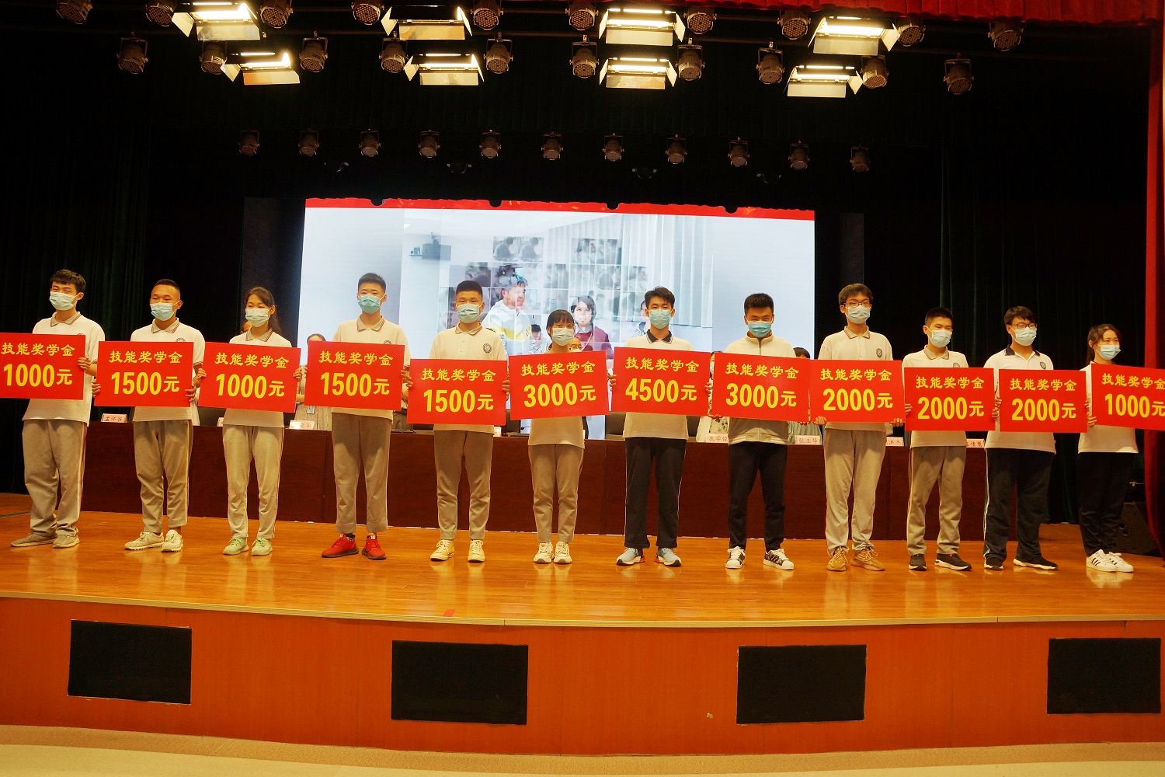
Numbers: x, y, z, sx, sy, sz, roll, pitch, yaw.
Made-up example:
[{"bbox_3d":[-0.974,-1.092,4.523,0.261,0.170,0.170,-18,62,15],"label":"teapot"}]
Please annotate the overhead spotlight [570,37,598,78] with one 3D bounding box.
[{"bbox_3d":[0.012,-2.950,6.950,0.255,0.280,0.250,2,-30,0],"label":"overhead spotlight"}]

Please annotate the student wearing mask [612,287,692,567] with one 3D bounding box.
[{"bbox_3d":[0.451,0.230,4.967,0.540,1.780,0.360,1,-2,0],"label":"student wearing mask"}]

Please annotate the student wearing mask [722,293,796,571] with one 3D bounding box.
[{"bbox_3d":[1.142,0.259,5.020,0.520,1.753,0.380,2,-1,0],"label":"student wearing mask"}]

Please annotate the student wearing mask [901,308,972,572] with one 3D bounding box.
[{"bbox_3d":[2.319,0.317,5.036,0.520,1.695,0.360,1,-2,0],"label":"student wearing mask"}]

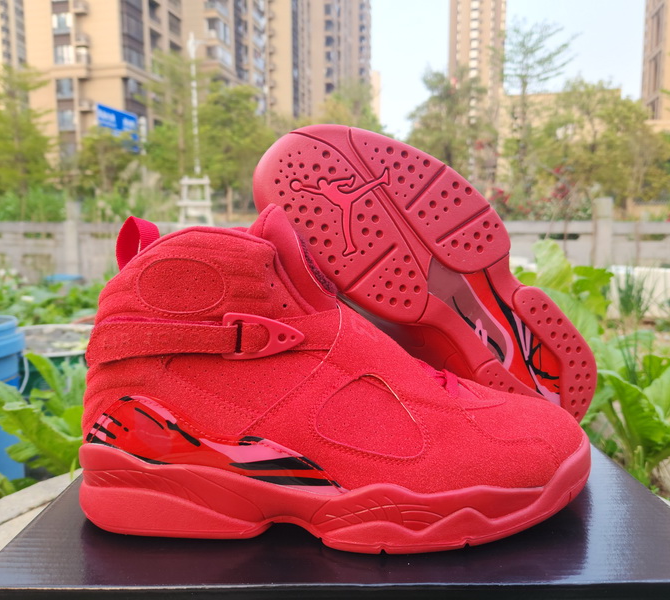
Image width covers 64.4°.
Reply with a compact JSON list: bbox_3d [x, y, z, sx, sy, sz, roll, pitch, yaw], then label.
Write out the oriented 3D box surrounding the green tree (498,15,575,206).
[{"bbox_3d":[7.203,-6.631,19.000,2.645,6.864,2.645,0,8,0],"label":"green tree"}]

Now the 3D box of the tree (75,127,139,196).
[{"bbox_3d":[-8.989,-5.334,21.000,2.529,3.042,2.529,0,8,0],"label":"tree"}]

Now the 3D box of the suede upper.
[{"bbox_3d":[0.000,0.022,0.303,0.288,0.146,0.103,0,8,0],"label":"suede upper"}]

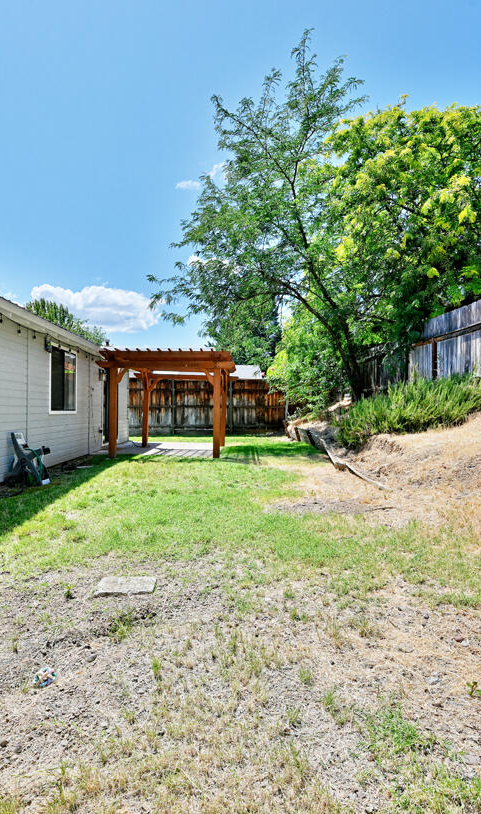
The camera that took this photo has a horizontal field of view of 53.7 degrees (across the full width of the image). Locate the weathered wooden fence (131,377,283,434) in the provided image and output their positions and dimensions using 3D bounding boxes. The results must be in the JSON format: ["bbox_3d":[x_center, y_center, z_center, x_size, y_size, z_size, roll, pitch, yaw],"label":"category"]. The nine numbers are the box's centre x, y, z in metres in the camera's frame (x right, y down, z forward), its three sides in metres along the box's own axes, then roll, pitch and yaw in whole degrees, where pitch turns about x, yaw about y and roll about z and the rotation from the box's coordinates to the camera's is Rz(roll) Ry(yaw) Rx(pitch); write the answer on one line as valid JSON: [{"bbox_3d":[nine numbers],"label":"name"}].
[{"bbox_3d":[-1.230,0.000,17.600,5.900,2.030,0.130,0,0,0],"label":"weathered wooden fence"}]

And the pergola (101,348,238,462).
[{"bbox_3d":[-1.650,-0.090,12.500,3.180,2.500,4.100,0,0,0],"label":"pergola"}]

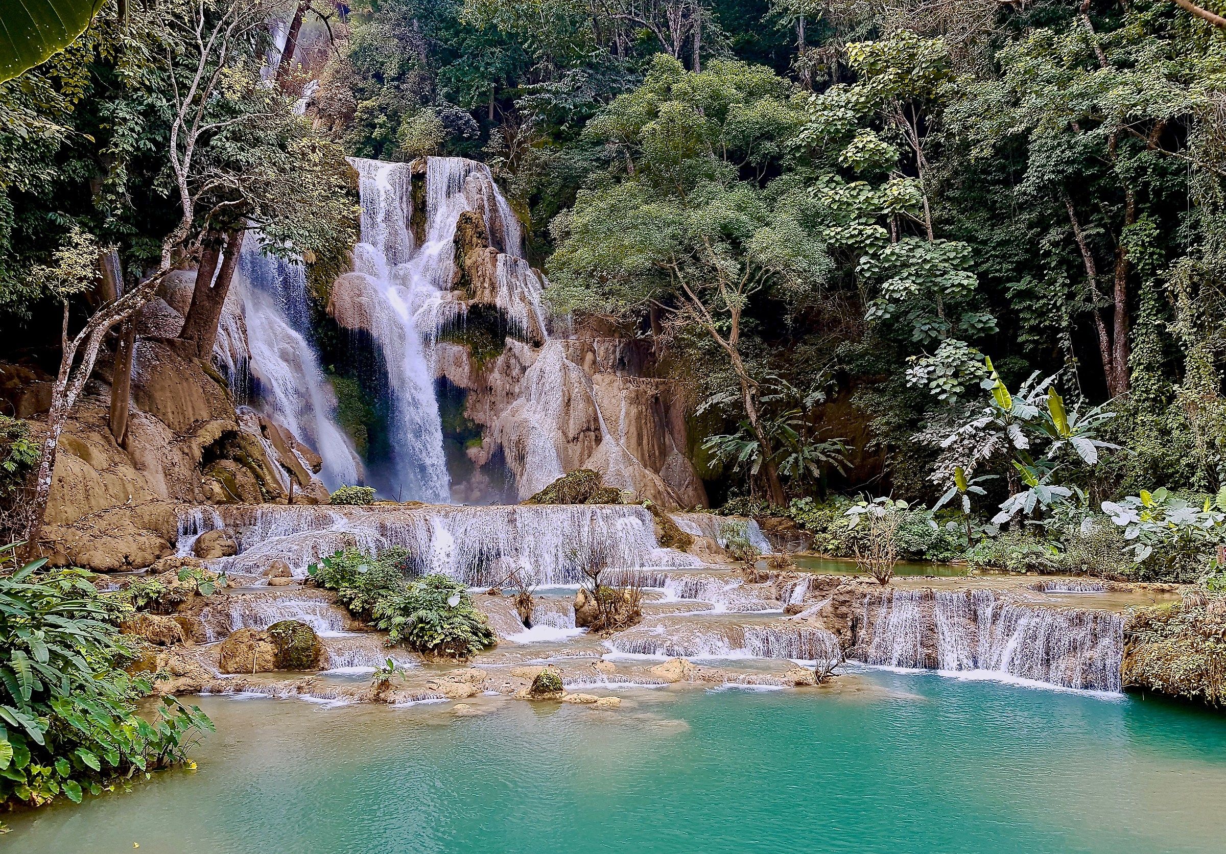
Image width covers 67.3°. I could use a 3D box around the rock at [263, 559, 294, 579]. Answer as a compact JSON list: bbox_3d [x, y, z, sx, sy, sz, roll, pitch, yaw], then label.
[{"bbox_3d":[-7.089,3.012,19.500,0.649,0.406,0.500,0,-4,0],"label":"rock"}]

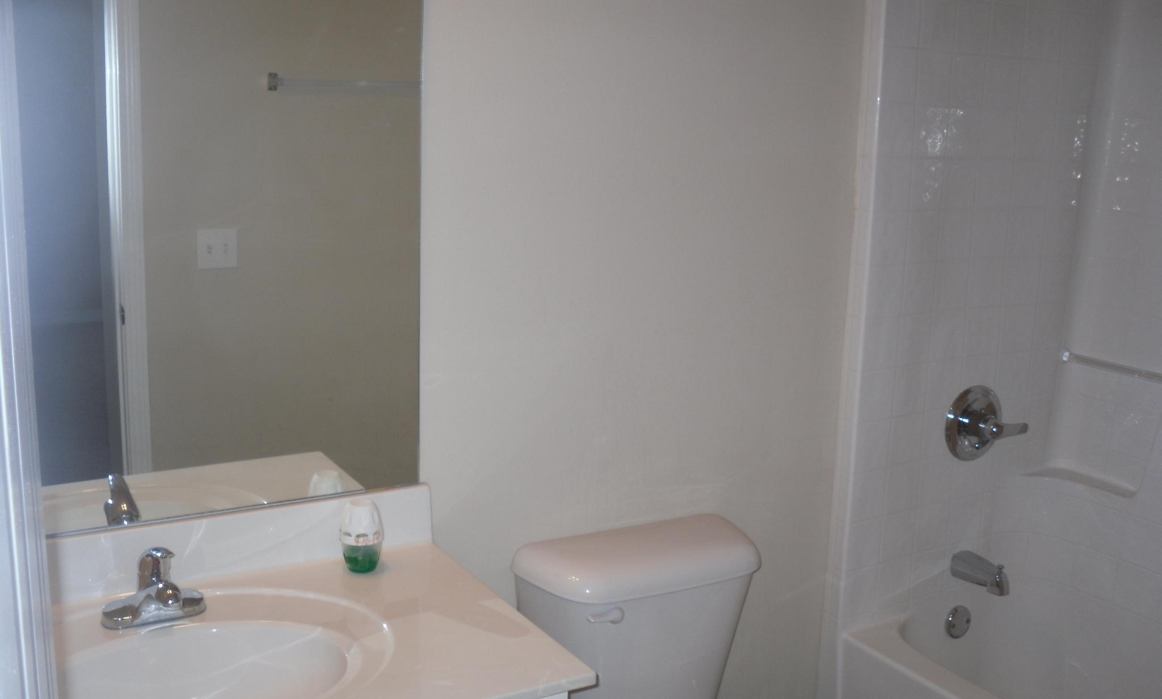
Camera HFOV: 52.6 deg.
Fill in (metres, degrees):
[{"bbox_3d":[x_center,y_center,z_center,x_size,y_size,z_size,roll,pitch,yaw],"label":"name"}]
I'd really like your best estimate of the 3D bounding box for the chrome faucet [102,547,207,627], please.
[{"bbox_3d":[-0.601,0.338,1.677,0.147,0.128,0.154,-5,13,-30],"label":"chrome faucet"}]

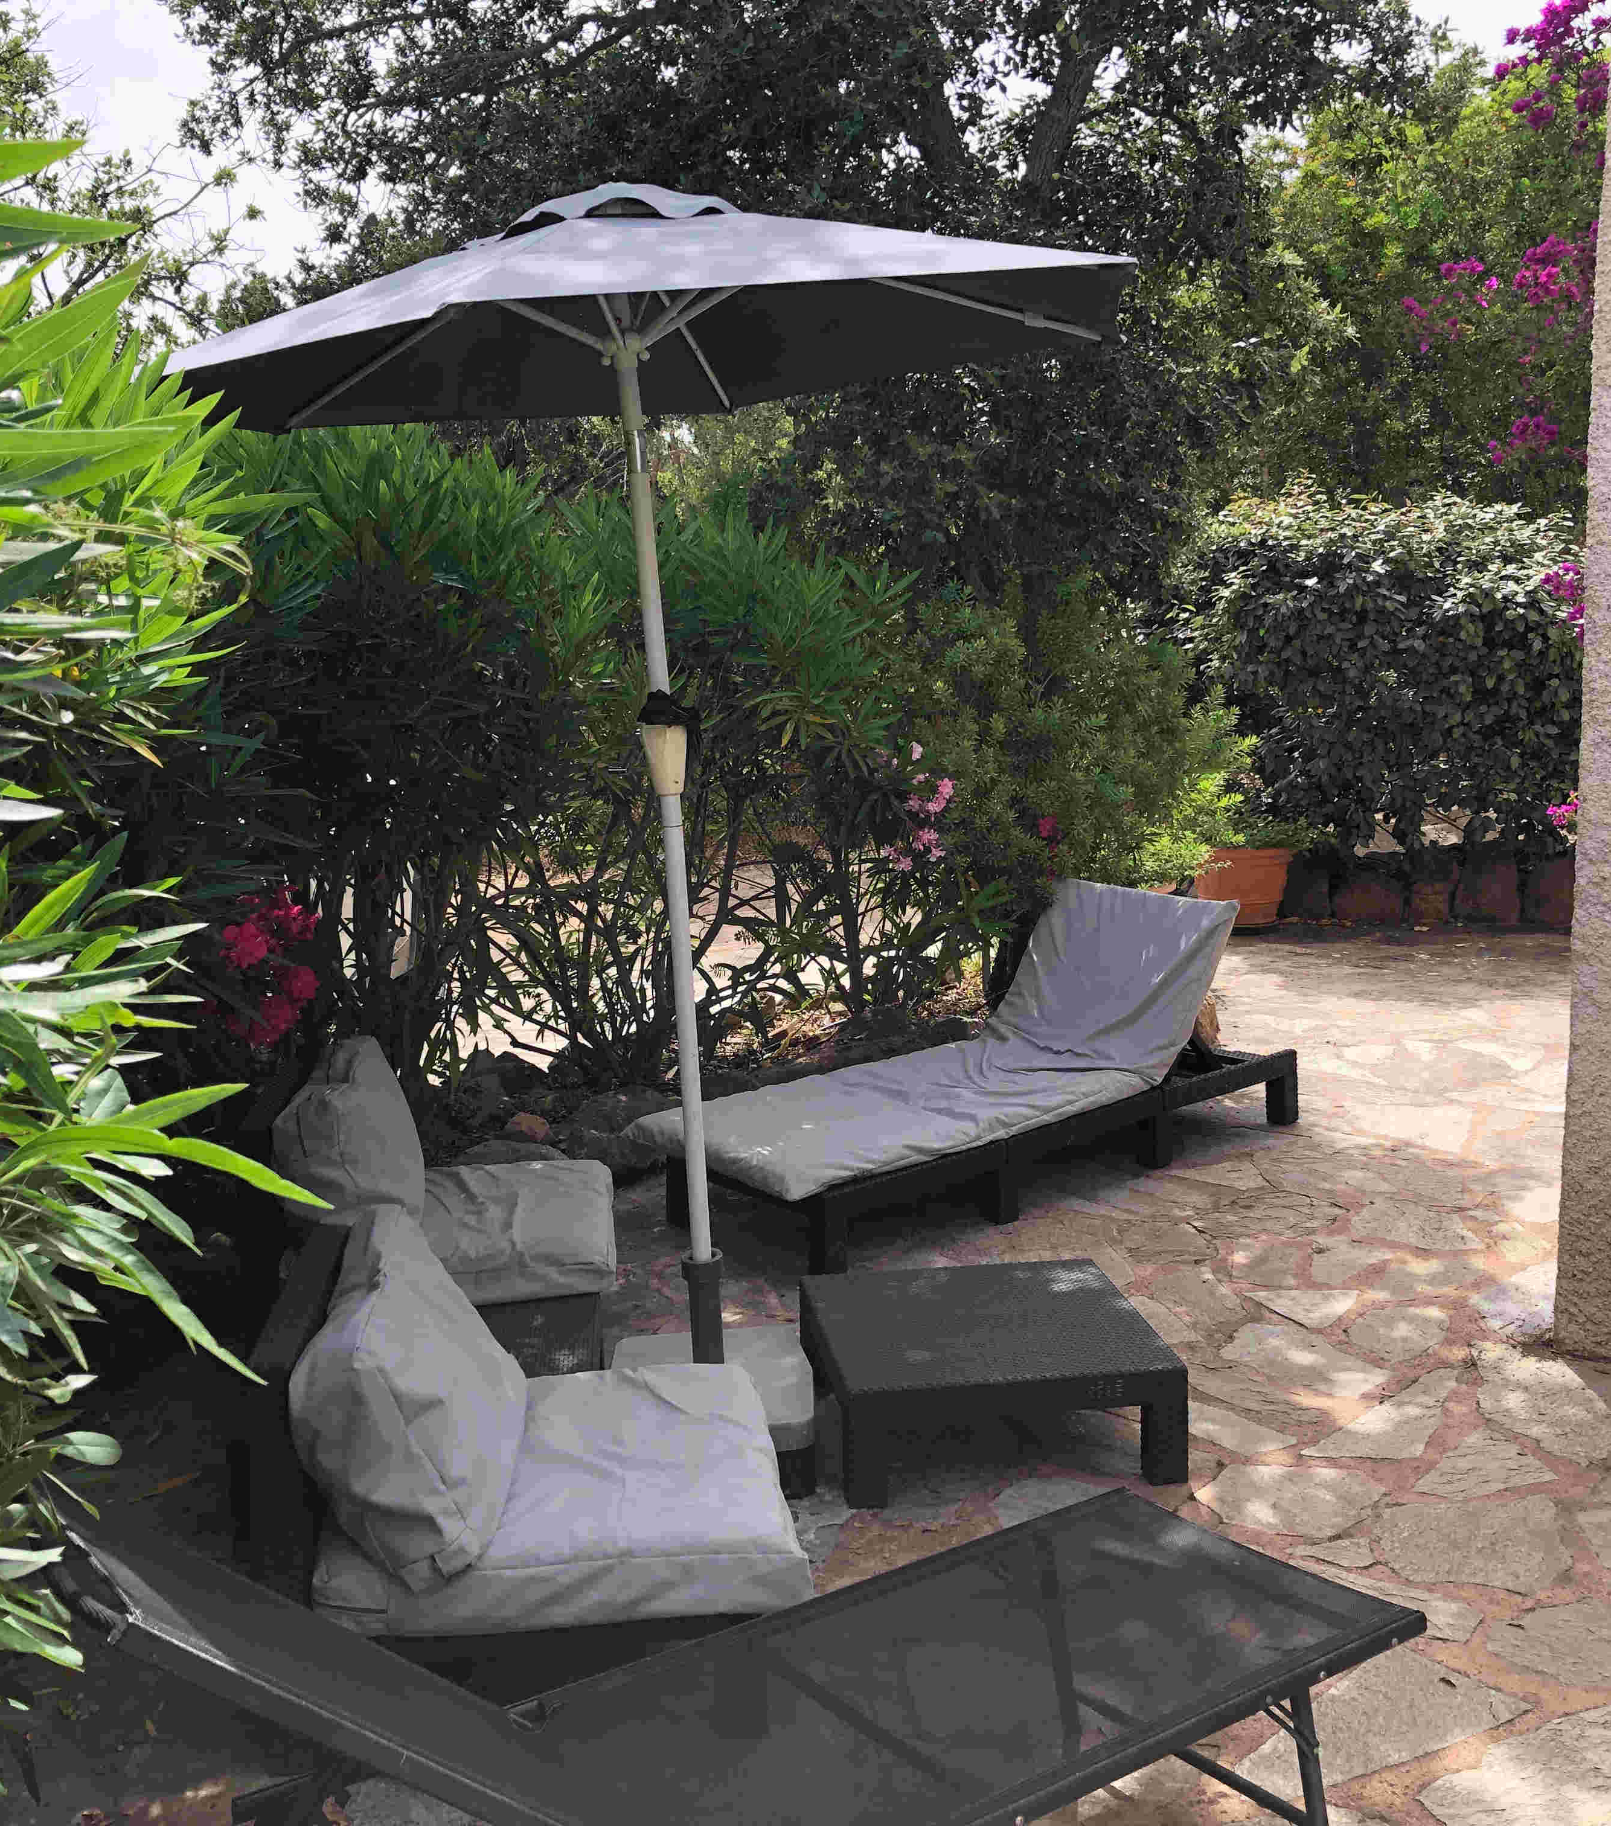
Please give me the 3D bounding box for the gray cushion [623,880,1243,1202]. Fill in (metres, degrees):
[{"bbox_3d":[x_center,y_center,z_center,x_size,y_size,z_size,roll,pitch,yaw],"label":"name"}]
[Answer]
[{"bbox_3d":[0.387,0.290,5.279,1.730,0.550,0.650,-9,11,-43],"label":"gray cushion"}]

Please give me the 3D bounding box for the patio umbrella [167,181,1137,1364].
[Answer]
[{"bbox_3d":[-0.246,-0.181,3.455,1.929,2.176,1.711,-8,10,-21],"label":"patio umbrella"}]

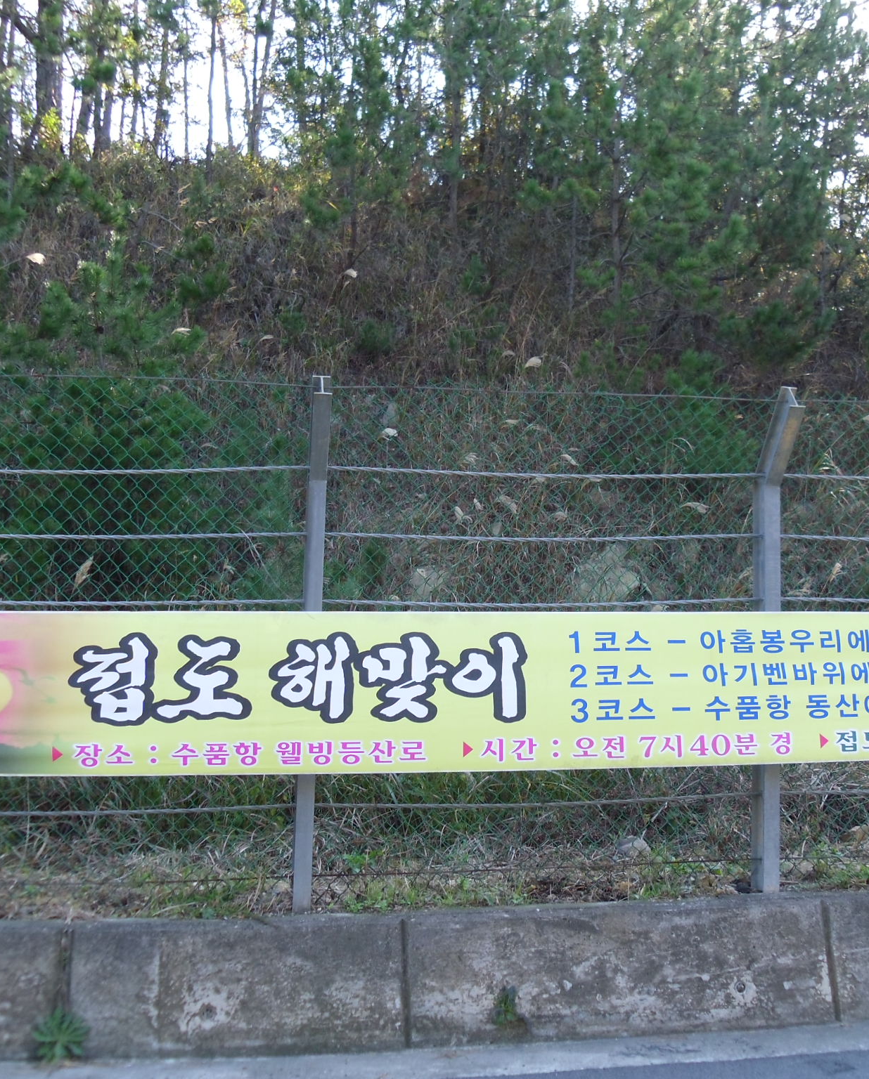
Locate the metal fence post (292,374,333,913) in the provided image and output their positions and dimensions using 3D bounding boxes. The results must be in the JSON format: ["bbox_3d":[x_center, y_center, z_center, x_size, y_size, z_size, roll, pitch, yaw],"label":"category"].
[{"bbox_3d":[-0.524,0.444,5.571,0.080,2.300,0.428,3,-6,-6],"label":"metal fence post"}]

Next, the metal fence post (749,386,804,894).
[{"bbox_3d":[1.579,0.456,5.911,0.080,2.300,0.428,3,-6,-9],"label":"metal fence post"}]

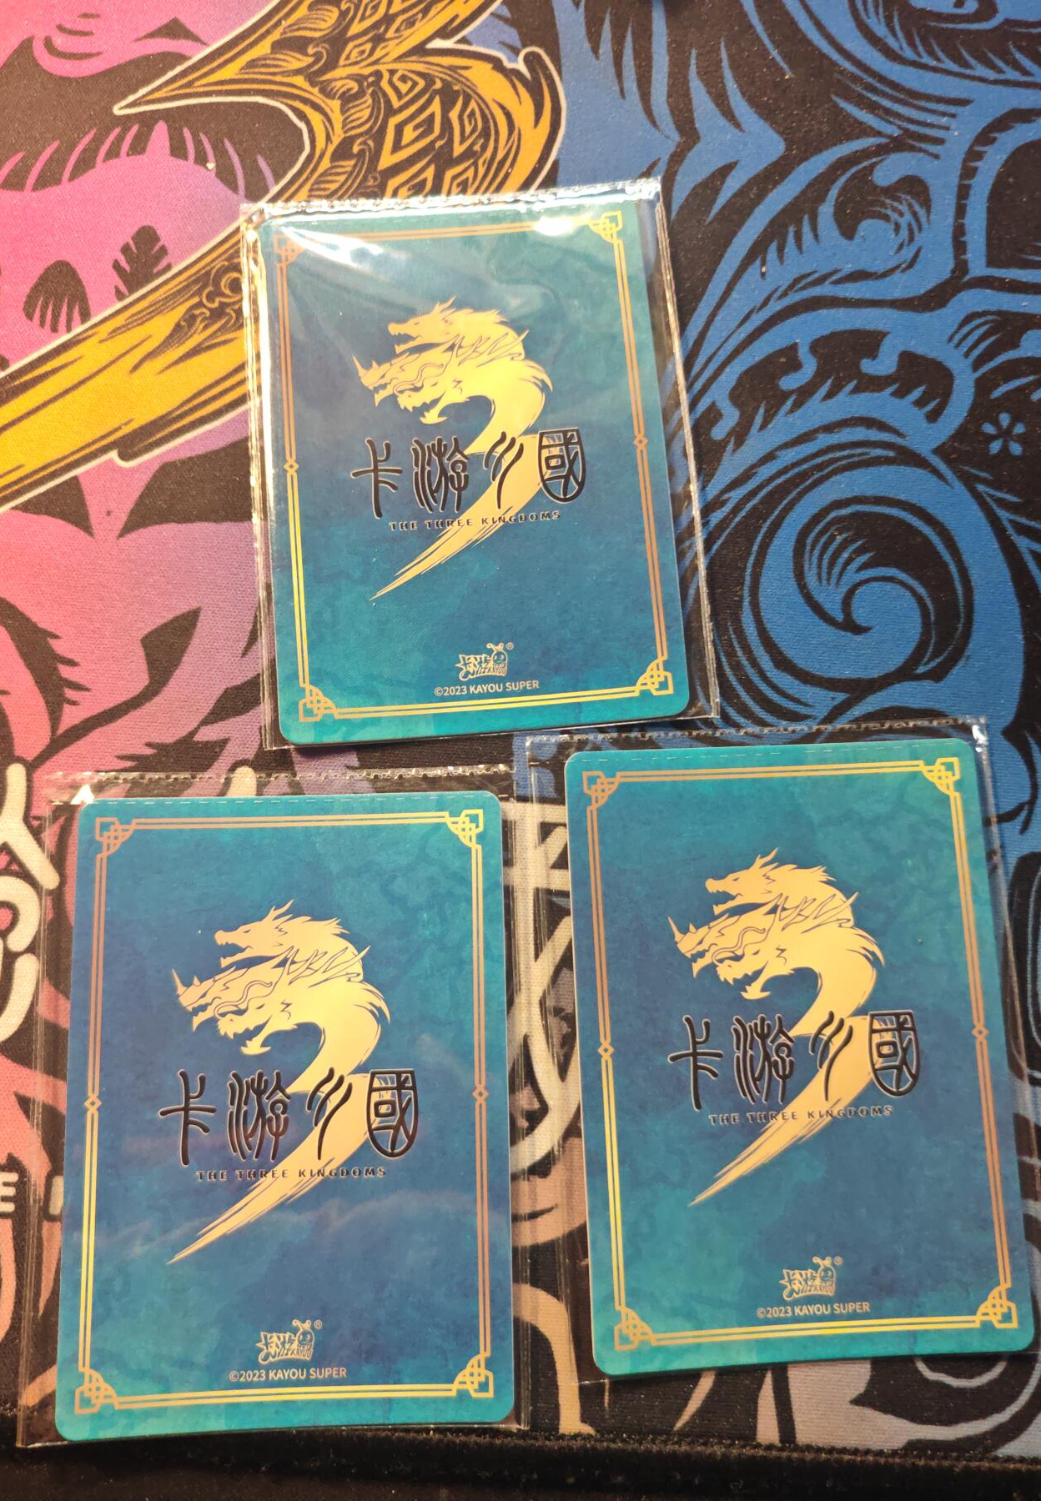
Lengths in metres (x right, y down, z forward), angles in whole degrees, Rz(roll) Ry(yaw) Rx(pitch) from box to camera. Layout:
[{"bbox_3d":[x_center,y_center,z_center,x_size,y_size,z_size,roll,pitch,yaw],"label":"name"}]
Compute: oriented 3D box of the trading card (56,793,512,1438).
[{"bbox_3d":[-0.035,0.049,0.163,0.070,0.002,0.092,-1,80,-2],"label":"trading card"}]

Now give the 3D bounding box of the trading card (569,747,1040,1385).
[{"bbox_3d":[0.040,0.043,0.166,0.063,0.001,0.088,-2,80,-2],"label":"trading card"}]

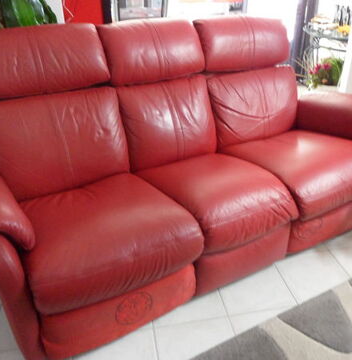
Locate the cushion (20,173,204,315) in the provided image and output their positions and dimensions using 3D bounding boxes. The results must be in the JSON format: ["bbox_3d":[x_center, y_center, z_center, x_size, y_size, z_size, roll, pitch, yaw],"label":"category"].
[{"bbox_3d":[-0.339,0.152,1.555,0.600,0.225,0.713,-15,26,-23],"label":"cushion"}]

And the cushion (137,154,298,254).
[{"bbox_3d":[0.156,0.016,1.774,0.529,0.225,0.713,-15,26,-23],"label":"cushion"}]

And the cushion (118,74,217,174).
[{"bbox_3d":[-0.066,-0.340,2.071,0.529,0.438,0.188,-15,16,-23],"label":"cushion"}]

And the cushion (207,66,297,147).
[{"bbox_3d":[0.433,-0.477,2.293,0.594,0.438,0.188,-15,16,-23],"label":"cushion"}]

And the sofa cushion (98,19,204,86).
[{"bbox_3d":[-0.128,-0.682,2.001,0.531,0.275,0.175,-15,11,-23],"label":"sofa cushion"}]

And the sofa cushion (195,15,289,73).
[{"bbox_3d":[0.372,-0.819,2.224,0.578,0.275,0.175,-15,11,-23],"label":"sofa cushion"}]

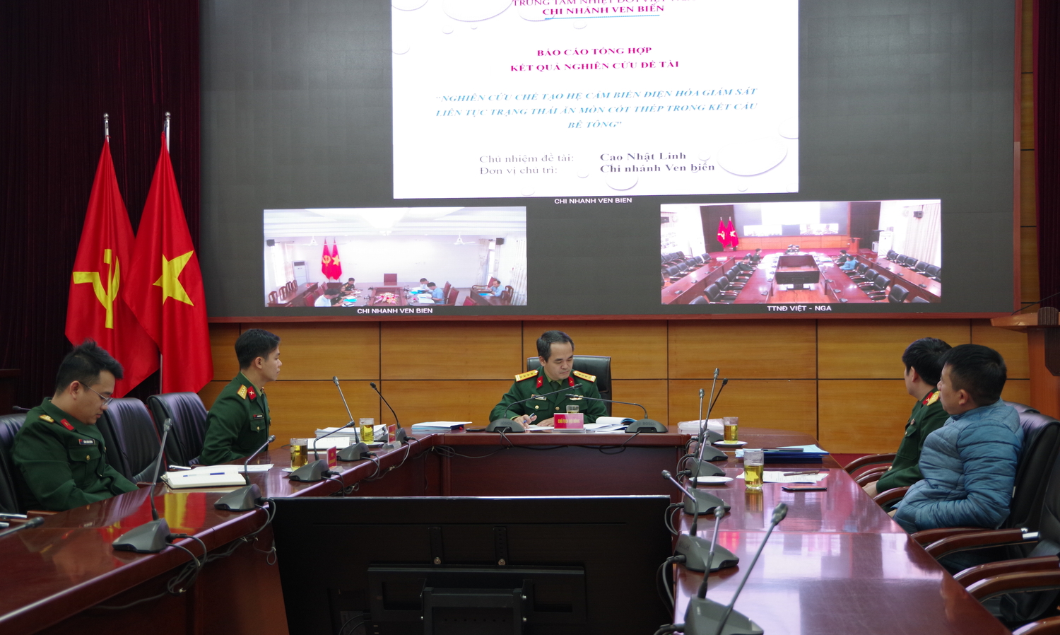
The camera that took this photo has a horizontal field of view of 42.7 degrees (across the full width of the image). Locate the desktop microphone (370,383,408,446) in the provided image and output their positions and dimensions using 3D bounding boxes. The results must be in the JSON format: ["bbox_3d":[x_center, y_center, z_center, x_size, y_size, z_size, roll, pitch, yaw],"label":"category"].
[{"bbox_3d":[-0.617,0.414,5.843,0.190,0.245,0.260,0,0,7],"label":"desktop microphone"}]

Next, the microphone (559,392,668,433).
[{"bbox_3d":[0.441,0.494,7.030,0.540,0.220,0.190,0,0,7],"label":"microphone"}]

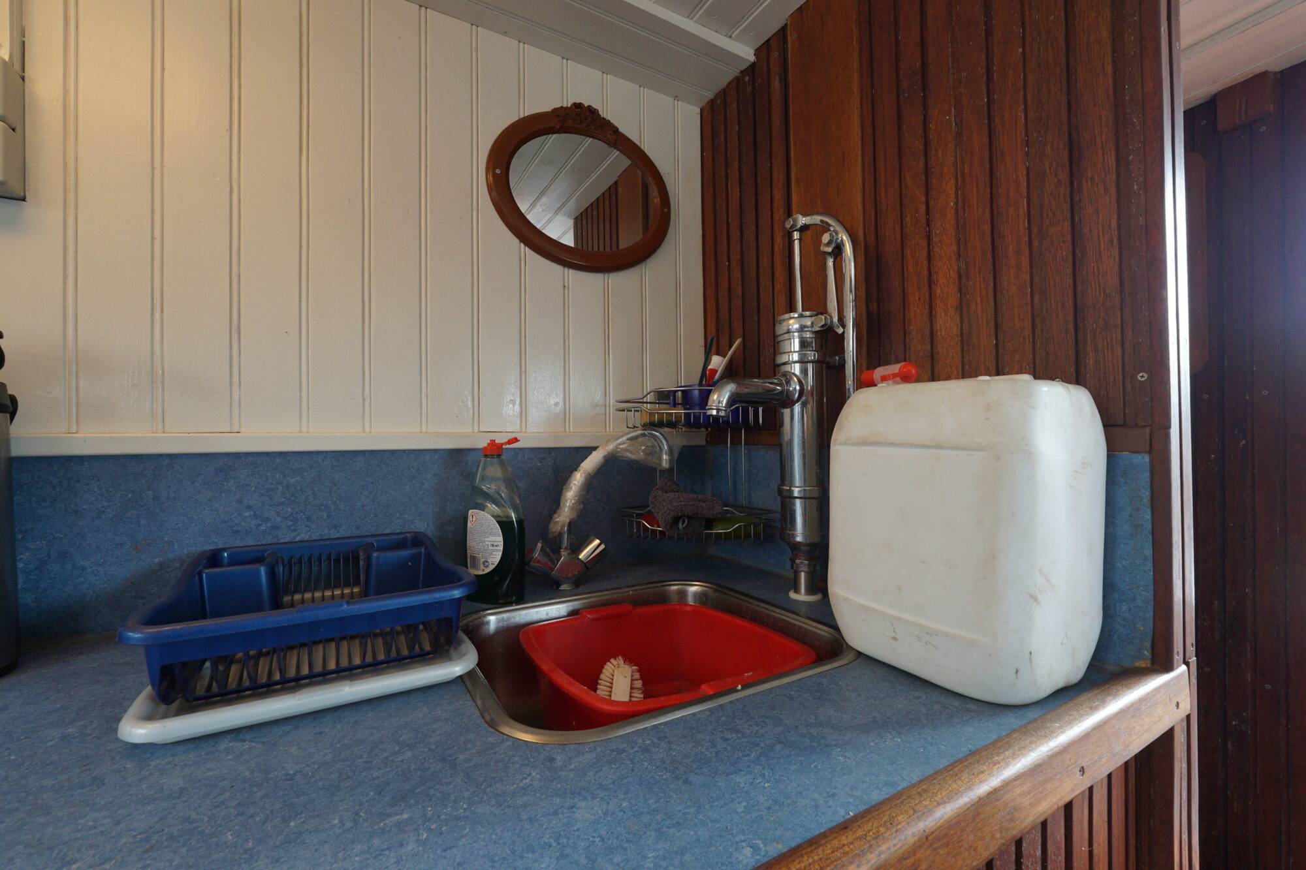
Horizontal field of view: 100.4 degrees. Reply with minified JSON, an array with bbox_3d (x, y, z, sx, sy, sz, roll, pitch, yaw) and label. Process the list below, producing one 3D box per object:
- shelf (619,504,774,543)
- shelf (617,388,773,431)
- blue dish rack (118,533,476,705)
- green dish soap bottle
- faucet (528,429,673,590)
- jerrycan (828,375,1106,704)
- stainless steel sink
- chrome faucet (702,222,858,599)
[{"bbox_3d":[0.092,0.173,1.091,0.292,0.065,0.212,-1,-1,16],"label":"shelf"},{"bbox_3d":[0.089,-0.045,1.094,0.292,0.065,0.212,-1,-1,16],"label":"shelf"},{"bbox_3d":[-0.397,0.201,0.664,0.302,0.095,0.383,0,-1,-29],"label":"blue dish rack"},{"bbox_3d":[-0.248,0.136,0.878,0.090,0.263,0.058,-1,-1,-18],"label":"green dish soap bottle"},{"bbox_3d":[-0.084,0.129,0.939,0.260,0.273,0.120,-1,-1,16],"label":"faucet"},{"bbox_3d":[0.341,0.096,0.619,0.185,0.318,0.233,0,-1,-29],"label":"jerrycan"},{"bbox_3d":[-0.021,0.341,0.719,0.458,0.160,0.427,0,-1,-29],"label":"stainless steel sink"},{"bbox_3d":[0.199,-0.051,0.821,0.225,0.620,0.150,0,-1,-29],"label":"chrome faucet"}]

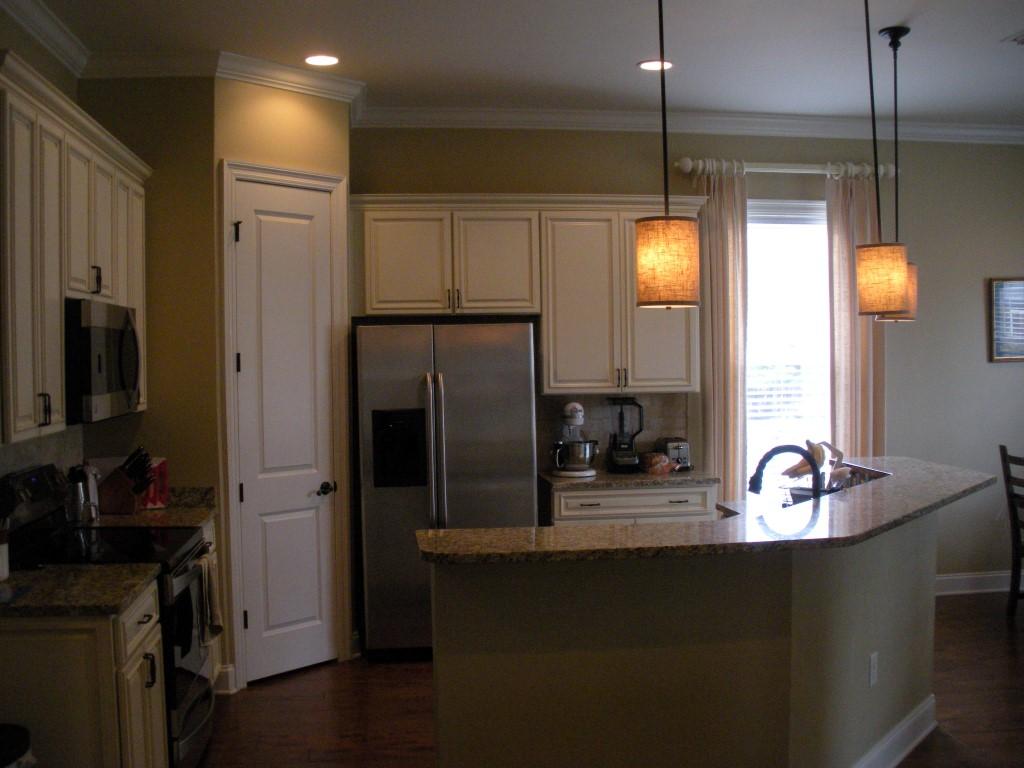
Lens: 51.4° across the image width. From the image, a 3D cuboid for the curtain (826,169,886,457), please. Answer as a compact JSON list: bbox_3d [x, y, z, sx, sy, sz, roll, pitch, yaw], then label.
[{"bbox_3d":[2.064,0.064,6.378,0.370,2.630,0.110,-1,2,-7],"label":"curtain"}]

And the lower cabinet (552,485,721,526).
[{"bbox_3d":[0.627,0.982,6.006,0.900,0.880,0.610,-1,2,-7],"label":"lower cabinet"}]

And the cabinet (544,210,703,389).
[{"bbox_3d":[0.597,-0.468,6.214,0.915,1.040,0.340,-1,2,-7],"label":"cabinet"}]

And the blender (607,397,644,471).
[{"bbox_3d":[0.645,0.294,6.111,0.200,0.425,0.200,-1,2,-4],"label":"blender"}]

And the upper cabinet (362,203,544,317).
[{"bbox_3d":[-0.350,-0.678,6.088,1.000,0.585,0.340,-1,2,-7],"label":"upper cabinet"}]

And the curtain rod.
[{"bbox_3d":[1.670,-1.302,6.416,1.420,0.090,0.100,-1,2,-7],"label":"curtain rod"}]

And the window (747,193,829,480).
[{"bbox_3d":[1.648,-0.152,6.410,0.720,1.880,0.100,-1,2,-7],"label":"window"}]

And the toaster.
[{"bbox_3d":[0.942,0.408,6.203,0.150,0.180,0.260,-1,2,-3],"label":"toaster"}]

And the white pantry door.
[{"bbox_3d":[-1.128,0.230,5.372,0.045,2.440,0.590,1,2,40],"label":"white pantry door"}]

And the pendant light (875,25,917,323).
[{"bbox_3d":[1.693,-0.923,4.692,0.190,1.284,0.190,-1,2,-7],"label":"pendant light"}]

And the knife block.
[{"bbox_3d":[-1.732,0.467,4.692,0.165,0.205,0.100,-1,2,-7],"label":"knife block"}]

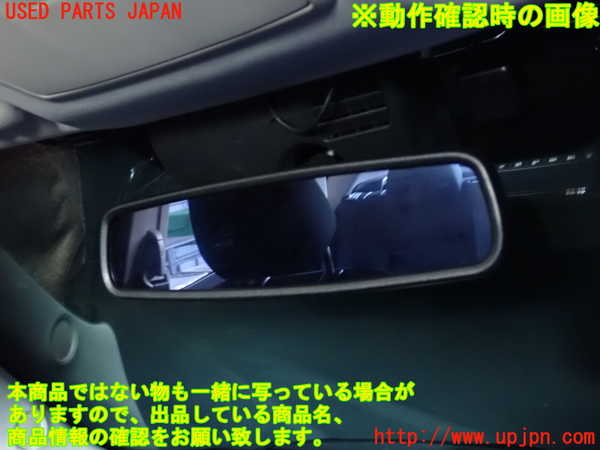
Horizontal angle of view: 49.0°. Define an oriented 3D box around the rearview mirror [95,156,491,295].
[{"bbox_3d":[-0.007,0.004,0.390,0.250,0.070,0.042,-7,3,26],"label":"rearview mirror"}]

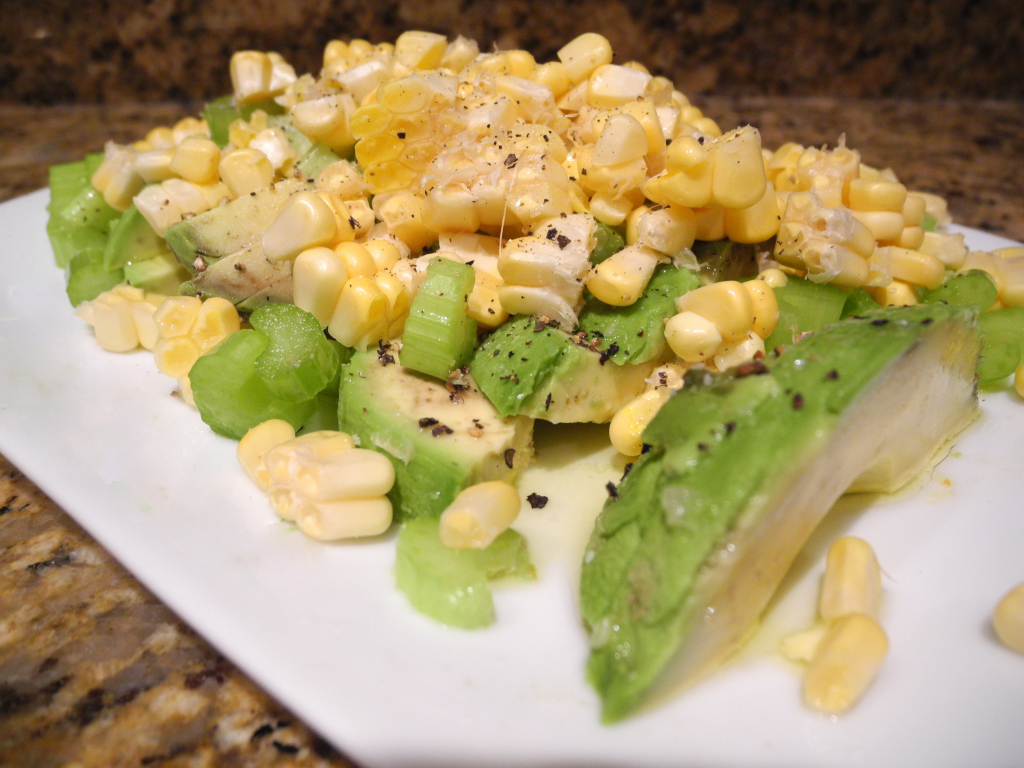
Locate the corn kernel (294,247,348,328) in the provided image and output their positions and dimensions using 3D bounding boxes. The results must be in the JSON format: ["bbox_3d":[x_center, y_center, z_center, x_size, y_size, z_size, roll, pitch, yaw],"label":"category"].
[{"bbox_3d":[-0.027,-0.014,0.118,0.007,0.012,0.006,4,24,16],"label":"corn kernel"}]

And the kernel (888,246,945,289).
[{"bbox_3d":[0.077,-0.022,0.157,0.011,0.006,0.007,9,34,-12],"label":"kernel"}]

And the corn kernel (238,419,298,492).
[{"bbox_3d":[-0.031,0.009,0.107,0.007,0.005,0.010,-15,61,-15],"label":"corn kernel"}]

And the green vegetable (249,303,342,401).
[{"bbox_3d":[-0.033,-0.005,0.128,0.013,0.013,0.009,7,2,25],"label":"green vegetable"}]

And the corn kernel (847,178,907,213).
[{"bbox_3d":[0.064,-0.033,0.145,0.010,0.005,0.007,9,51,15],"label":"corn kernel"}]

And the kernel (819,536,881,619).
[{"bbox_3d":[0.048,0.028,0.118,0.008,0.007,0.012,14,35,20],"label":"kernel"}]

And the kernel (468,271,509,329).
[{"bbox_3d":[-0.004,-0.012,0.113,0.007,0.005,0.009,-3,70,-20],"label":"kernel"}]

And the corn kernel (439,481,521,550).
[{"bbox_3d":[-0.004,0.015,0.092,0.010,0.005,0.006,-28,54,-18],"label":"corn kernel"}]

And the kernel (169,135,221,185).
[{"bbox_3d":[-0.068,-0.048,0.177,0.009,0.009,0.008,-12,36,-16],"label":"kernel"}]

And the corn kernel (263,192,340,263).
[{"bbox_3d":[-0.036,-0.027,0.140,0.009,0.013,0.006,24,25,-25],"label":"corn kernel"}]

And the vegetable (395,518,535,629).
[{"bbox_3d":[-0.007,0.028,0.121,0.019,0.006,0.015,-3,33,-4],"label":"vegetable"}]

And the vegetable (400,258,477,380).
[{"bbox_3d":[-0.013,-0.011,0.147,0.011,0.020,0.009,20,33,10],"label":"vegetable"}]

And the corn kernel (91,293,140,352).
[{"bbox_3d":[-0.087,-0.013,0.181,0.009,0.011,0.007,-14,36,-21],"label":"corn kernel"}]

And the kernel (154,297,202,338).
[{"bbox_3d":[-0.050,-0.011,0.126,0.006,0.006,0.009,-11,15,-13],"label":"kernel"}]

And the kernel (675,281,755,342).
[{"bbox_3d":[0.038,-0.014,0.154,0.014,0.010,0.008,13,40,15],"label":"kernel"}]

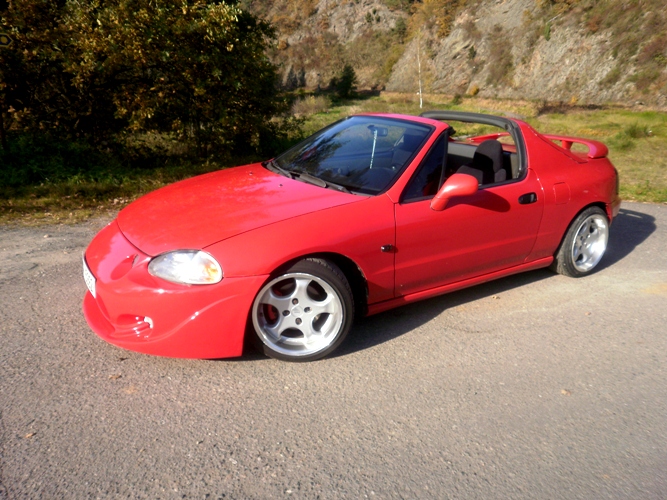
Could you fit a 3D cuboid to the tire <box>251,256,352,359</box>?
[{"bbox_3d":[-0.173,0.296,2.604,0.564,0.564,0.200,0,19,-4],"label":"tire"}]

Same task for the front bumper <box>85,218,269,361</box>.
[{"bbox_3d":[-1.057,0.114,2.830,0.700,0.460,1.680,-11,22,-31],"label":"front bumper"}]

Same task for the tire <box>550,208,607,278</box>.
[{"bbox_3d":[1.849,-0.075,3.784,0.564,0.564,0.200,-11,22,-31],"label":"tire"}]

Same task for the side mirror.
[{"bbox_3d":[0.666,-0.317,2.756,0.170,0.160,0.190,-11,22,-31],"label":"side mirror"}]

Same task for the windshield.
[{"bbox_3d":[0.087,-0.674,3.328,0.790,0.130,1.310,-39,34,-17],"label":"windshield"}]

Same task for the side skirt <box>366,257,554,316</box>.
[{"bbox_3d":[0.855,0.191,3.181,1.640,0.090,0.120,-11,22,-31],"label":"side skirt"}]

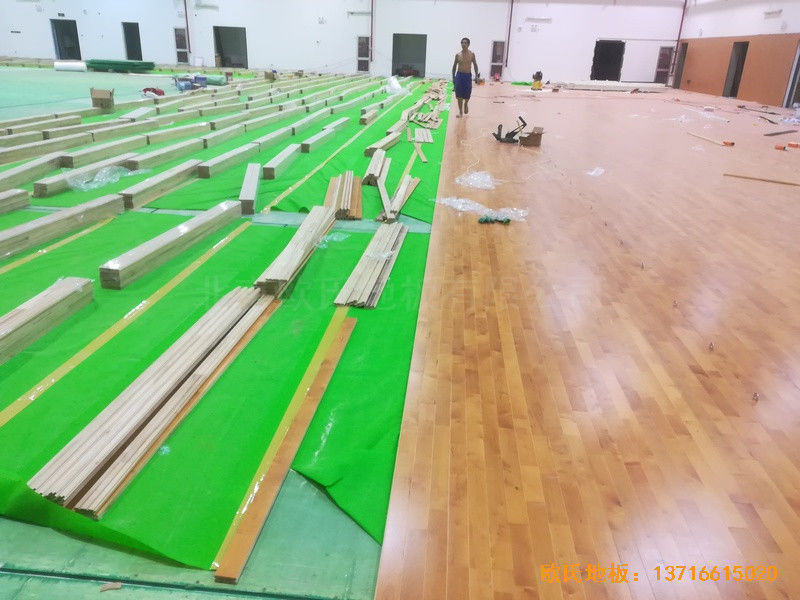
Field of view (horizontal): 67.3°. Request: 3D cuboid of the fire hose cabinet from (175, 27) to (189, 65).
[{"bbox_3d":[-13.036,-15.166,35.851,0.720,1.989,0.120,4,22,4],"label":"fire hose cabinet"}]

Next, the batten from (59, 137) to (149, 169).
[{"bbox_3d":[-3.689,-1.911,7.660,0.126,0.121,1.882,3,22,3],"label":"batten"}]

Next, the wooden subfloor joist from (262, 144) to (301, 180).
[{"bbox_3d":[-1.417,-1.717,7.377,0.120,0.123,1.786,2,22,0],"label":"wooden subfloor joist"}]

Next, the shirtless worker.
[{"bbox_3d":[1.534,-5.181,14.002,0.602,1.680,0.450,4,22,4],"label":"shirtless worker"}]

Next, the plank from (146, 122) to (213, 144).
[{"bbox_3d":[-3.413,-2.596,9.342,0.119,0.123,1.785,6,23,10],"label":"plank"}]

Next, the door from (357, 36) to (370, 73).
[{"bbox_3d":[-2.119,-14.332,35.131,0.720,1.967,0.120,4,22,4],"label":"door"}]

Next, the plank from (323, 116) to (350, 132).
[{"bbox_3d":[-1.125,-3.116,10.812,0.120,0.123,1.786,4,22,5],"label":"plank"}]

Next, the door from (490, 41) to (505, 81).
[{"bbox_3d":[5.596,-13.601,34.244,0.729,2.128,0.100,4,22,4],"label":"door"}]

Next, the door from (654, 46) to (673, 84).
[{"bbox_3d":[14.812,-12.991,33.591,0.819,2.112,0.100,4,22,4],"label":"door"}]

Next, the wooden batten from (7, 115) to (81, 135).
[{"bbox_3d":[-5.618,-2.761,9.555,0.116,0.120,1.876,2,22,0],"label":"wooden batten"}]

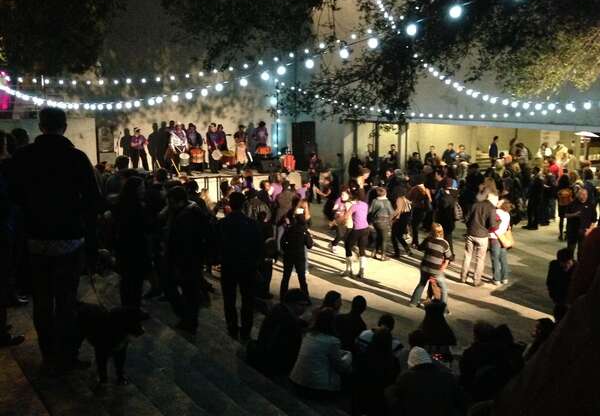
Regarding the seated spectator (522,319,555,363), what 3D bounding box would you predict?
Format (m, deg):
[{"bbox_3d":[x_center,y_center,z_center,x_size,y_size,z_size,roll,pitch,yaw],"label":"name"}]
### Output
[{"bbox_3d":[2.589,1.718,8.175,0.750,1.100,0.520,6,10,40],"label":"seated spectator"}]

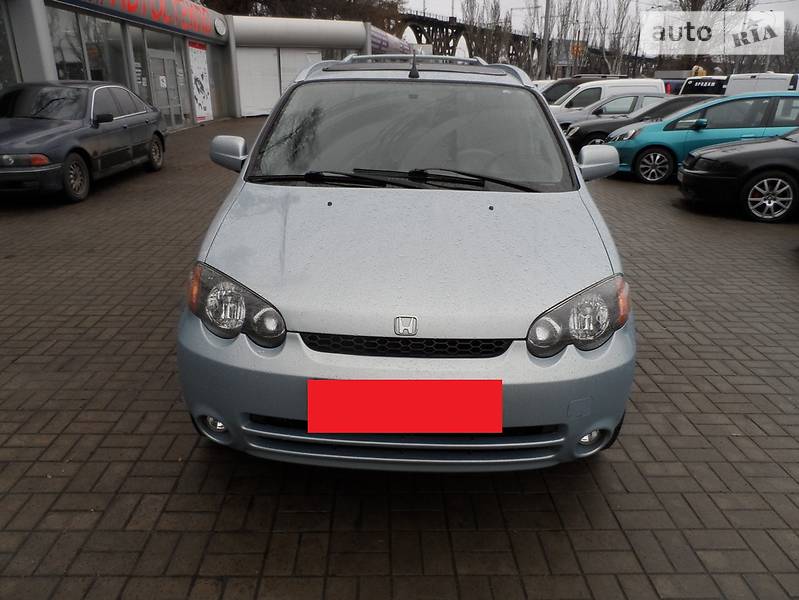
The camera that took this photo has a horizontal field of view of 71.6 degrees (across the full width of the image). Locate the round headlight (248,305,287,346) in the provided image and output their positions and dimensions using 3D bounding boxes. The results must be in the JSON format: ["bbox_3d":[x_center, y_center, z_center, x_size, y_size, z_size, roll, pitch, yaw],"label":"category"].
[{"bbox_3d":[-0.434,0.087,1.822,0.115,0.120,0.080,2,21,1],"label":"round headlight"}]

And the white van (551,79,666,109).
[{"bbox_3d":[5.157,-5.502,16.180,4.100,1.800,1.720,5,21,8],"label":"white van"}]

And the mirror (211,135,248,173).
[{"bbox_3d":[-0.807,-0.695,2.654,0.190,0.165,0.110,2,21,1],"label":"mirror"}]

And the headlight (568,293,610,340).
[{"bbox_3d":[0.627,0.054,1.836,0.142,0.148,0.090,2,21,1],"label":"headlight"}]

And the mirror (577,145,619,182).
[{"bbox_3d":[0.932,-0.643,2.622,0.190,0.165,0.110,2,21,1],"label":"mirror"}]

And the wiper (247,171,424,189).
[{"bbox_3d":[-0.275,-0.506,2.330,0.750,0.065,0.110,2,21,1],"label":"wiper"}]

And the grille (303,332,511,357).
[{"bbox_3d":[0.019,0.140,1.699,0.660,0.070,0.080,2,21,1],"label":"grille"}]

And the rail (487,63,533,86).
[{"bbox_3d":[0.686,-1.439,3.501,0.070,0.150,1.600,2,21,1],"label":"rail"}]

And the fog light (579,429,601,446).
[{"bbox_3d":[0.666,0.483,1.944,0.070,0.058,0.050,2,21,1],"label":"fog light"}]

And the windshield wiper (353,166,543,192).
[{"bbox_3d":[0.210,-0.528,2.427,0.820,0.090,0.110,2,21,1],"label":"windshield wiper"}]

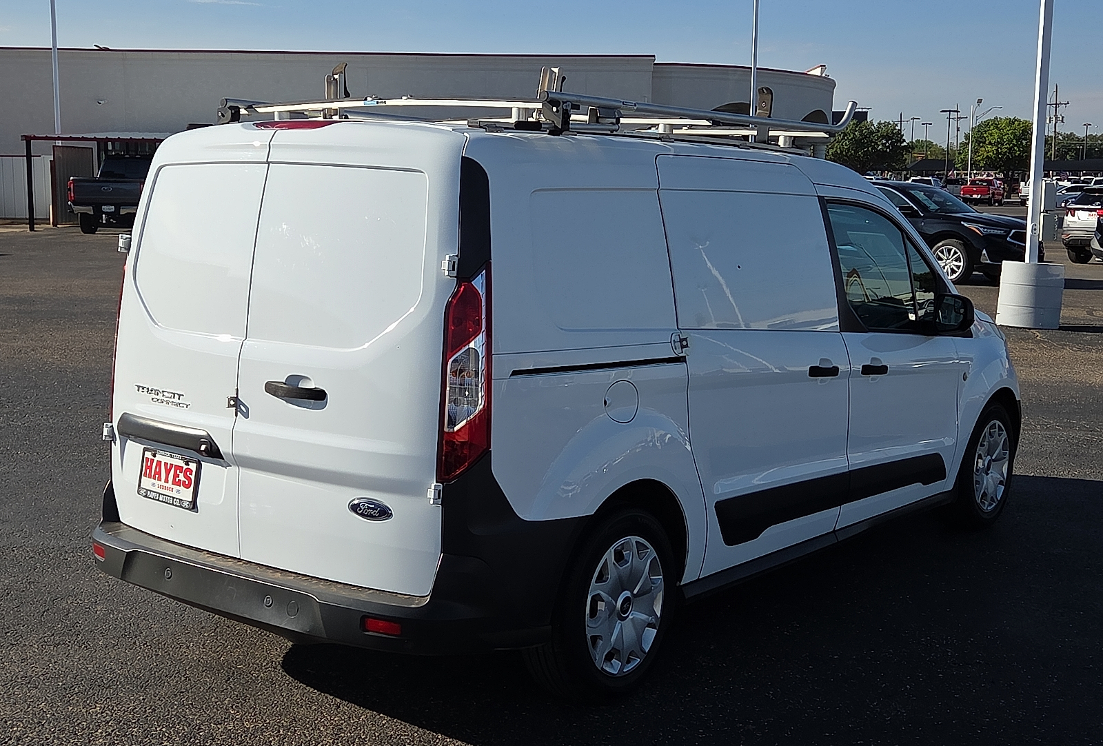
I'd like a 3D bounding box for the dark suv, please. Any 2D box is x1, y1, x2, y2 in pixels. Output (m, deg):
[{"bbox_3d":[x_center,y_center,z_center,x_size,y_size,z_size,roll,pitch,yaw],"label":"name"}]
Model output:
[{"bbox_3d":[5.791,-2.394,23.795,4.740,1.670,1.900,9,11,44],"label":"dark suv"}]

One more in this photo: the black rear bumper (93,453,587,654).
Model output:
[{"bbox_3d":[-0.784,0.420,4.528,1.800,0.610,0.630,6,9,37],"label":"black rear bumper"}]

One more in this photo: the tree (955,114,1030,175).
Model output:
[{"bbox_3d":[34.966,-16.793,112.000,7.200,6.800,7.000,1,8,0],"label":"tree"}]

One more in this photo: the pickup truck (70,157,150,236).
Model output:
[{"bbox_3d":[-11.620,-5.030,40.700,2.050,2.030,6.100,1,8,2],"label":"pickup truck"}]

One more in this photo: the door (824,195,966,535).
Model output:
[{"bbox_3d":[1.378,-0.065,5.829,0.180,1.280,1.170,6,8,37],"label":"door"}]

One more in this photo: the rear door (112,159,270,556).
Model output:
[{"bbox_3d":[-1.179,-0.089,4.598,0.720,1.240,0.200,6,9,37],"label":"rear door"}]

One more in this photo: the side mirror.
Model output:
[{"bbox_3d":[1.677,-0.248,6.034,0.220,0.190,0.150,6,9,37],"label":"side mirror"}]

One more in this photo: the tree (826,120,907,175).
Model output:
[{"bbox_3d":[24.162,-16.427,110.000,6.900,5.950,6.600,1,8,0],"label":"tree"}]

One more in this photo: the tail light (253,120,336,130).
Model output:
[{"bbox_3d":[-0.770,-0.751,4.381,0.370,0.045,0.070,6,9,37],"label":"tail light"}]

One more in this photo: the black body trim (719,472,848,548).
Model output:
[{"bbox_3d":[0.818,0.458,5.037,0.045,0.185,0.985,6,7,37],"label":"black body trim"}]

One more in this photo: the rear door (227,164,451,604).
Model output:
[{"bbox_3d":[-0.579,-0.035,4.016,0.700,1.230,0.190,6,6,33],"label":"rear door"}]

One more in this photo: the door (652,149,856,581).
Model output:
[{"bbox_3d":[0.706,-0.037,4.923,0.170,1.345,1.180,6,8,37],"label":"door"}]

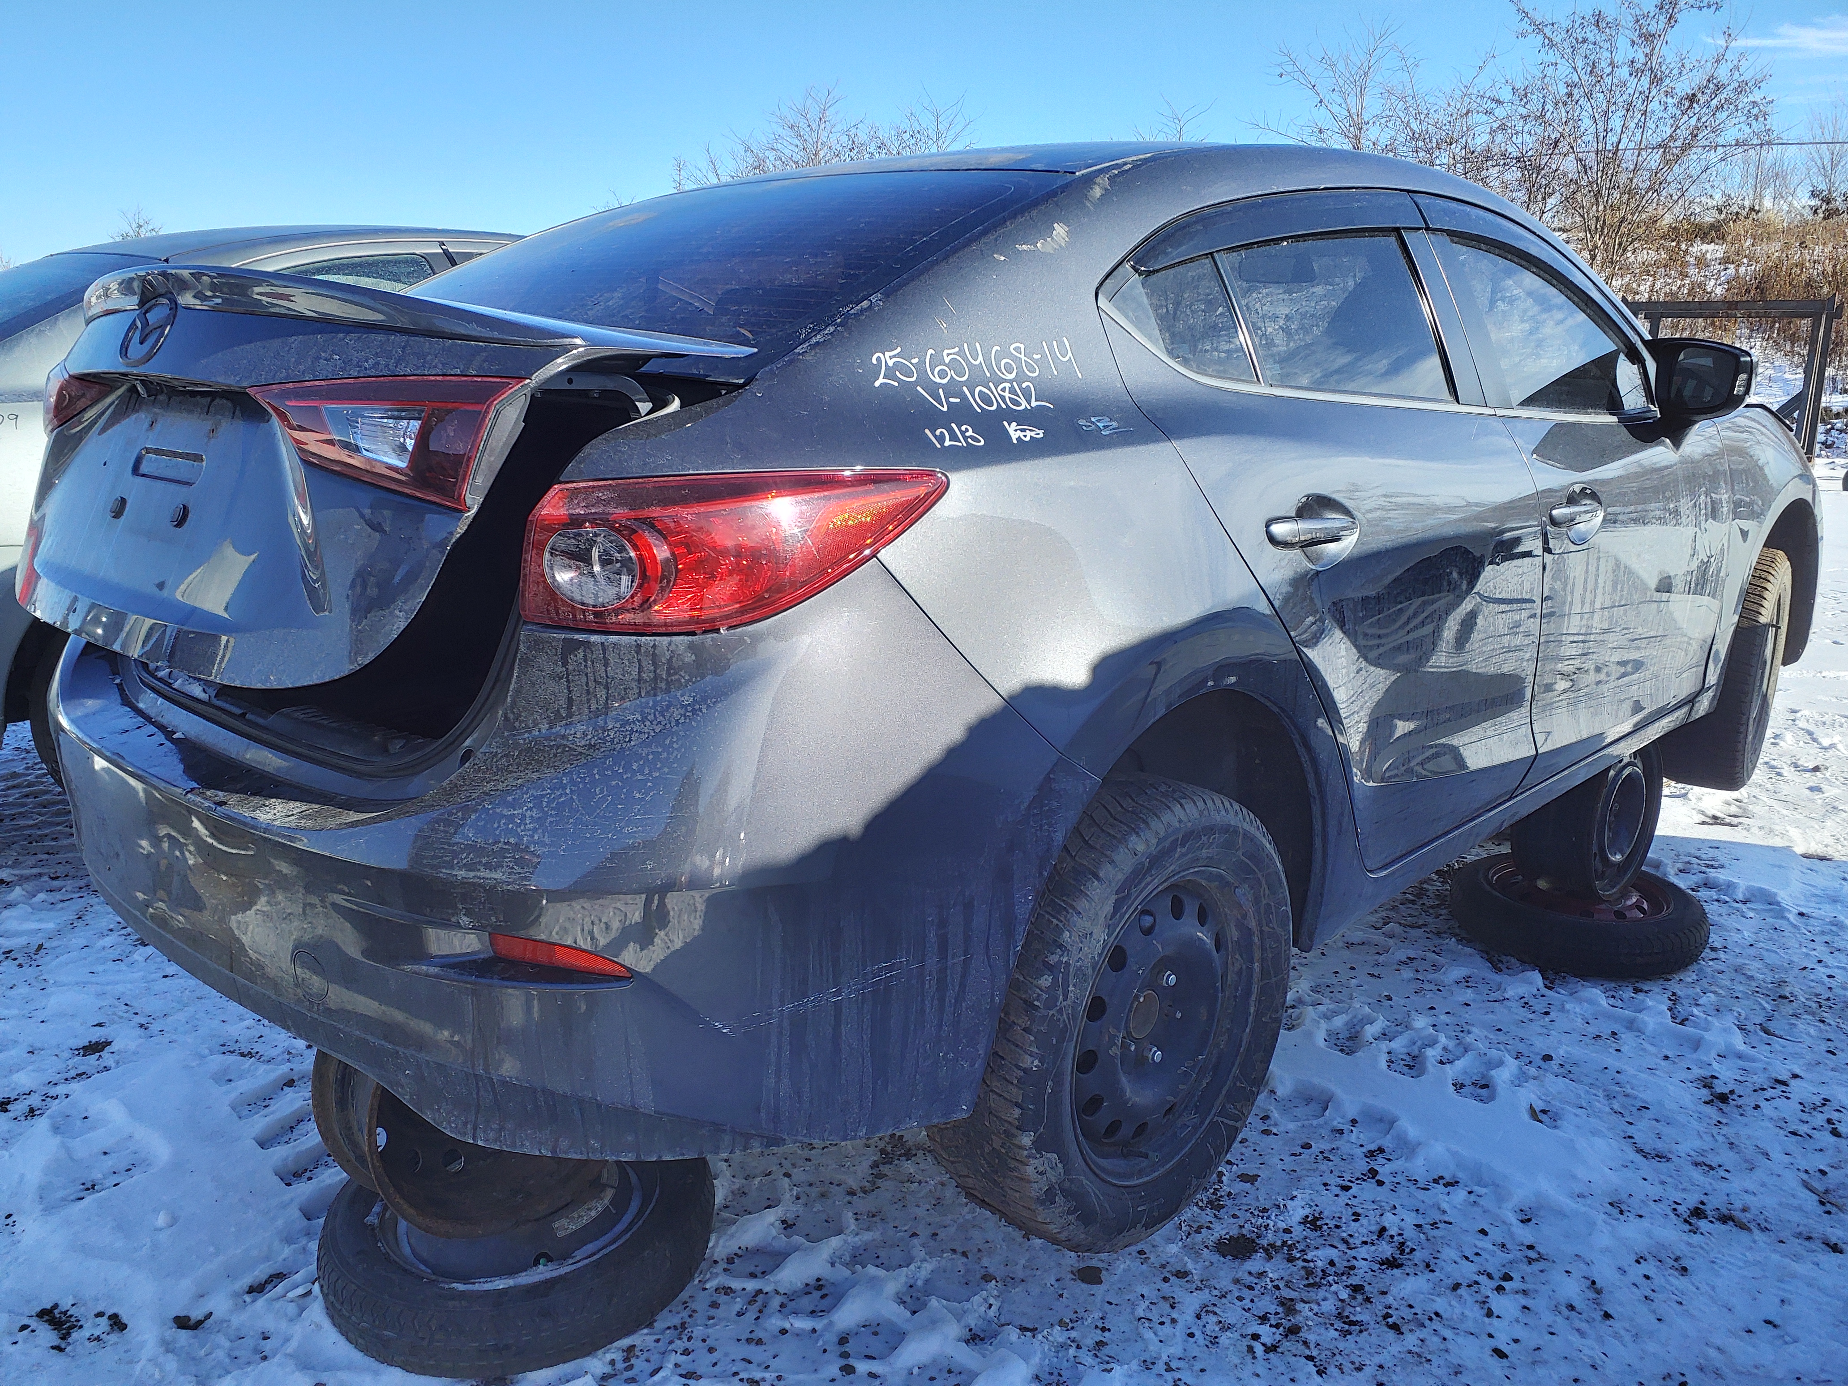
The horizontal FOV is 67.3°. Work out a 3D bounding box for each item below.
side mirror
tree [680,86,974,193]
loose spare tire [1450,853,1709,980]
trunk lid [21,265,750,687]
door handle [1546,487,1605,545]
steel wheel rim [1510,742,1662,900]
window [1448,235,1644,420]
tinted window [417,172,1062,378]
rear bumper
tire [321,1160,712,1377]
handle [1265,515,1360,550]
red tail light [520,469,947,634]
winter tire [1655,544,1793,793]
[{"bbox_3d":[1.651,-0.666,2.945,0.215,0.172,0.145,13,20,43],"label":"side mirror"},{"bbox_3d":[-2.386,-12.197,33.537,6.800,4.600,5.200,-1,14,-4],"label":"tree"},{"bbox_3d":[1.600,0.537,3.405,0.570,0.135,0.570,-1,14,0],"label":"loose spare tire"},{"bbox_3d":[-0.779,-0.307,1.825,1.250,0.500,0.600,13,20,43],"label":"trunk lid"},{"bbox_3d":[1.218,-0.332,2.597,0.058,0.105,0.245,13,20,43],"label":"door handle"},{"bbox_3d":[1.690,0.300,3.519,0.415,0.415,0.190,-12,18,-41],"label":"steel wheel rim"},{"bbox_3d":[1.306,-0.757,2.796,0.820,0.410,0.070,-15,-1,-43],"label":"window"},{"bbox_3d":[-0.412,-0.664,2.102,1.170,0.100,0.730,13,42,43],"label":"tinted window"},{"bbox_3d":[-0.685,0.081,2.017,1.770,0.680,0.770,13,20,43],"label":"rear bumper"},{"bbox_3d":[-0.634,0.832,2.195,0.595,0.135,0.595,13,20,43],"label":"tire"},{"bbox_3d":[0.544,-0.229,1.931,0.053,0.048,0.240,13,20,43],"label":"handle"},{"bbox_3d":[-0.170,-0.144,1.344,0.436,0.149,0.131,-5,15,-15],"label":"red tail light"},{"bbox_3d":[2.163,-0.067,3.800,0.215,0.650,0.650,12,19,41],"label":"winter tire"}]

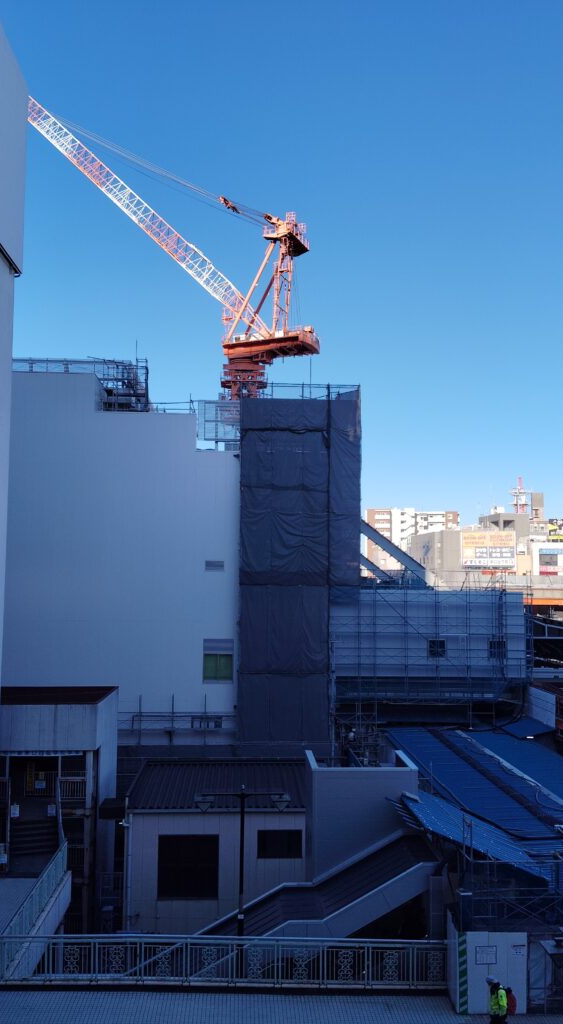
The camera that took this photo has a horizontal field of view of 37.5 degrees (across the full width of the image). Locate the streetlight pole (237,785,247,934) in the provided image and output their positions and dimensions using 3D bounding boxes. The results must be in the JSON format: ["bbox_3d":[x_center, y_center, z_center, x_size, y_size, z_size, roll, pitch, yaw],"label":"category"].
[{"bbox_3d":[-1.230,10.790,25.500,0.200,5.035,0.200,1,-5,-3],"label":"streetlight pole"}]

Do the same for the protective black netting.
[{"bbox_3d":[1.098,3.237,50.400,7.133,20.964,2.000,1,-5,-3],"label":"protective black netting"}]

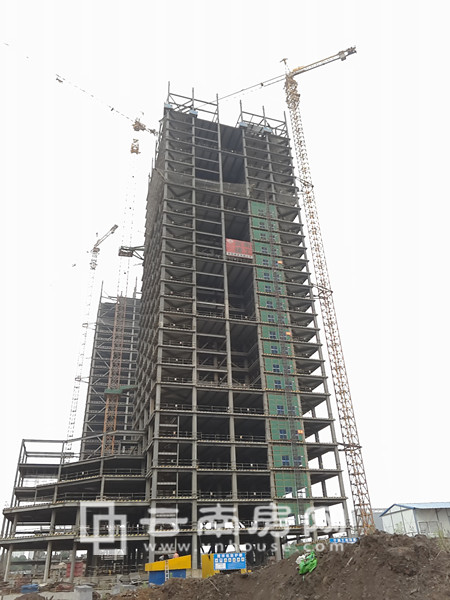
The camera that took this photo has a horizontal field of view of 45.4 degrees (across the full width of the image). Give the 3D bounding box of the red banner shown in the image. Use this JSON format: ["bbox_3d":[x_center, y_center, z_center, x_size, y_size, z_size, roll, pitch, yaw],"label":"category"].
[{"bbox_3d":[3.531,-12.142,127.386,6.480,4.790,0.100,7,-31,-16],"label":"red banner"}]

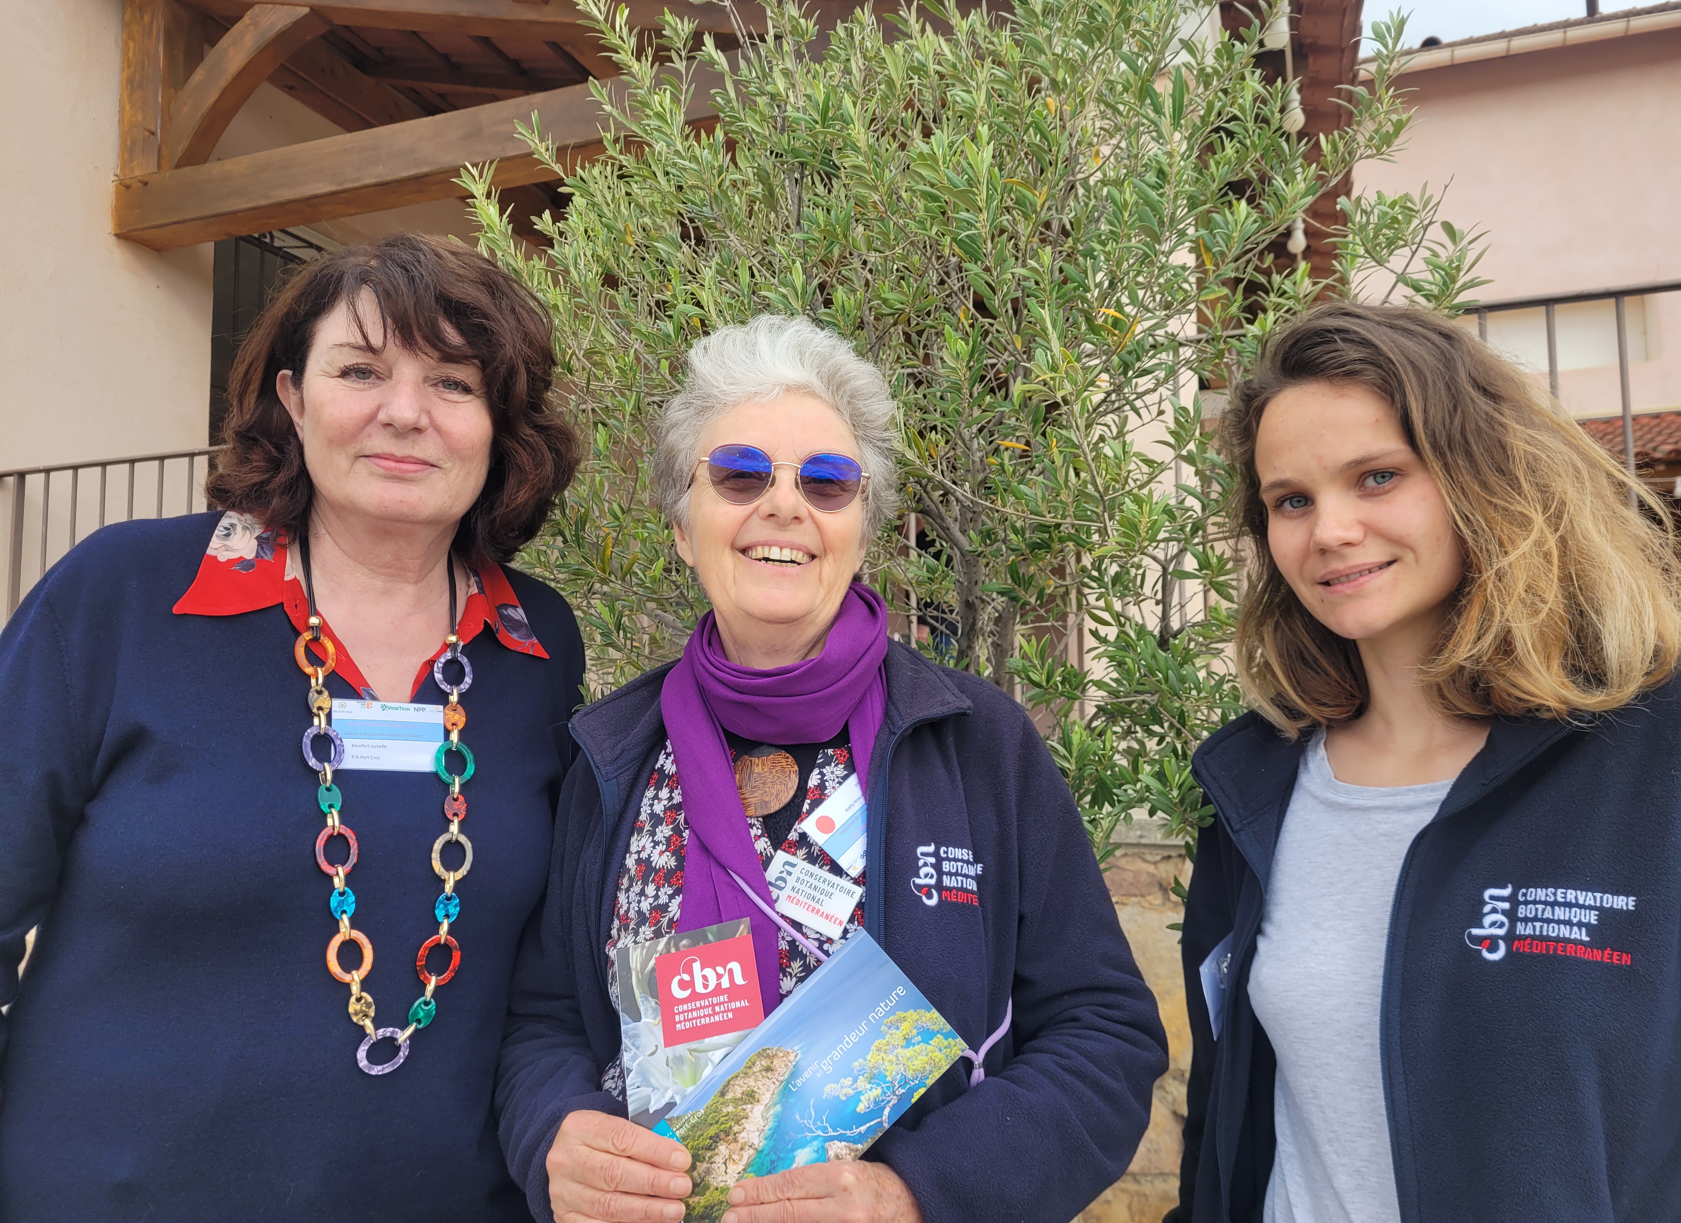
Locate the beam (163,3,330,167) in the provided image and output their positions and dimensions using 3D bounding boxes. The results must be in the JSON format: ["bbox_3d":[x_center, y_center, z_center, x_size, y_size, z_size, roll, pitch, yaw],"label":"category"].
[{"bbox_3d":[-2.205,-1.920,4.604,0.820,0.255,0.115,-45,-17,12],"label":"beam"}]

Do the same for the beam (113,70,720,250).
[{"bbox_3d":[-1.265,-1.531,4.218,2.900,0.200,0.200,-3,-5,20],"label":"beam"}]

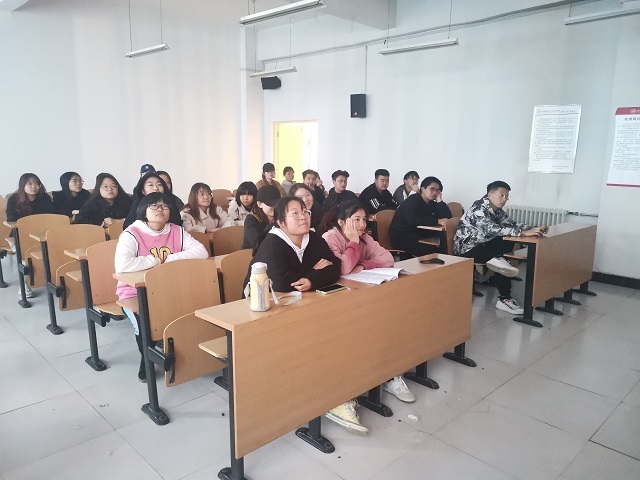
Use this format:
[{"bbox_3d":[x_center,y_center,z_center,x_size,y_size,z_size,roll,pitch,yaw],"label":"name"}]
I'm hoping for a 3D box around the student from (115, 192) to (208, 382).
[{"bbox_3d":[-1.012,0.301,3.032,0.531,1.189,0.639,-6,12,-34],"label":"student"}]

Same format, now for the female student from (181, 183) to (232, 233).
[{"bbox_3d":[-1.052,0.067,4.546,0.770,1.210,0.540,10,13,40],"label":"female student"}]

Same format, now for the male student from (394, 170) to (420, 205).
[{"bbox_3d":[1.035,-0.276,6.451,0.740,1.270,0.530,9,13,37],"label":"male student"}]

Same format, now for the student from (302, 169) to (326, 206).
[{"bbox_3d":[-0.114,-0.298,6.398,0.511,1.239,0.708,-5,11,-29],"label":"student"}]

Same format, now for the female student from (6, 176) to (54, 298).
[{"bbox_3d":[-2.996,-0.089,5.115,0.770,1.250,0.540,9,13,37],"label":"female student"}]

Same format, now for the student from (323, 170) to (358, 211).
[{"bbox_3d":[0.372,-0.207,5.849,0.511,1.253,0.708,-7,13,-39],"label":"student"}]

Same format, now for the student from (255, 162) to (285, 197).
[{"bbox_3d":[-0.706,-0.452,7.046,0.491,1.312,0.659,-4,11,-26],"label":"student"}]

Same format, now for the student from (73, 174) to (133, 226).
[{"bbox_3d":[-1.996,0.001,4.549,0.531,1.248,0.688,-7,13,-39],"label":"student"}]

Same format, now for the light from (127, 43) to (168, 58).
[{"bbox_3d":[-2.776,-3.026,7.725,1.210,0.100,0.130,9,13,39],"label":"light"}]

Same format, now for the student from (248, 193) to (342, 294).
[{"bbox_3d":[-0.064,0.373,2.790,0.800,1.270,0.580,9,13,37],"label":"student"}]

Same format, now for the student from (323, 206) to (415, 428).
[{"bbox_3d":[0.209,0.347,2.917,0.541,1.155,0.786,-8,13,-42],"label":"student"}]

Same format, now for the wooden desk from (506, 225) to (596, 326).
[{"bbox_3d":[2.402,0.284,4.909,1.600,0.765,0.430,-9,14,-44],"label":"wooden desk"}]

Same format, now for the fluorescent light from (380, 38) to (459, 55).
[{"bbox_3d":[1.431,-2.809,7.029,1.220,0.100,0.130,9,13,39],"label":"fluorescent light"}]

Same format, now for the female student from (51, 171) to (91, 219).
[{"bbox_3d":[-2.710,-0.153,5.438,0.760,1.270,0.530,8,13,35],"label":"female student"}]

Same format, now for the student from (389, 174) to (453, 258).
[{"bbox_3d":[1.126,-0.051,5.090,0.531,1.214,0.708,-7,13,-39],"label":"student"}]

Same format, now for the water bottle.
[{"bbox_3d":[-0.265,0.201,2.137,0.084,0.206,0.080,-4,11,-24],"label":"water bottle"}]

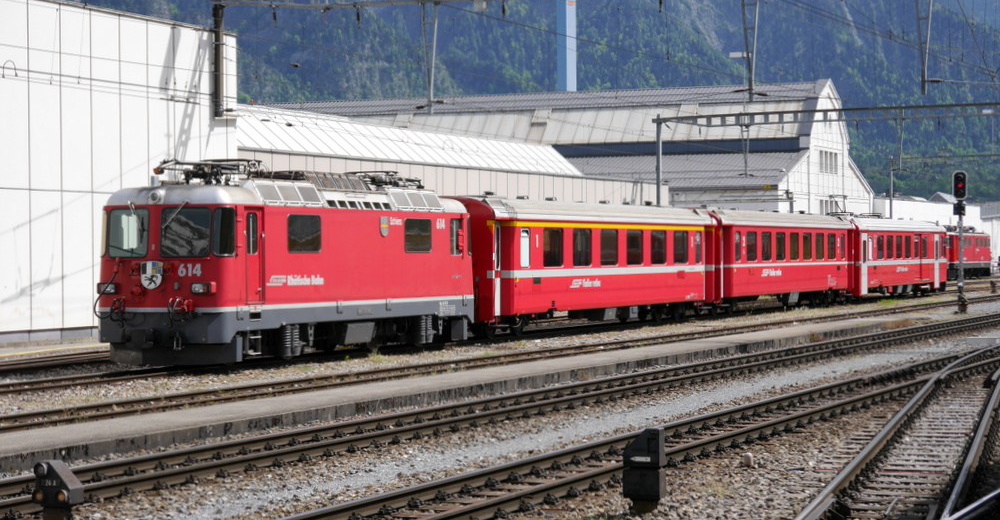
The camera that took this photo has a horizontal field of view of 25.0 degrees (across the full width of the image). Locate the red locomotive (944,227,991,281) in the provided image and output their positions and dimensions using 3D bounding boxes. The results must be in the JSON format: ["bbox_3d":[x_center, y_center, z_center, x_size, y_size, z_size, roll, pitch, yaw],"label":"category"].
[{"bbox_3d":[33.699,-0.517,166.599,2.700,3.900,14.300,0,0,23],"label":"red locomotive"}]

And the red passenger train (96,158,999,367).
[{"bbox_3d":[6.894,-0.084,73.752,2.700,3.950,69.000,0,0,23],"label":"red passenger train"}]

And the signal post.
[{"bbox_3d":[16.370,-0.650,79.992,0.480,5.100,0.400,0,0,23],"label":"signal post"}]

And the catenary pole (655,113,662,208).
[{"bbox_3d":[7.905,-2.682,112.014,0.260,9.100,0.260,0,0,23],"label":"catenary pole"}]

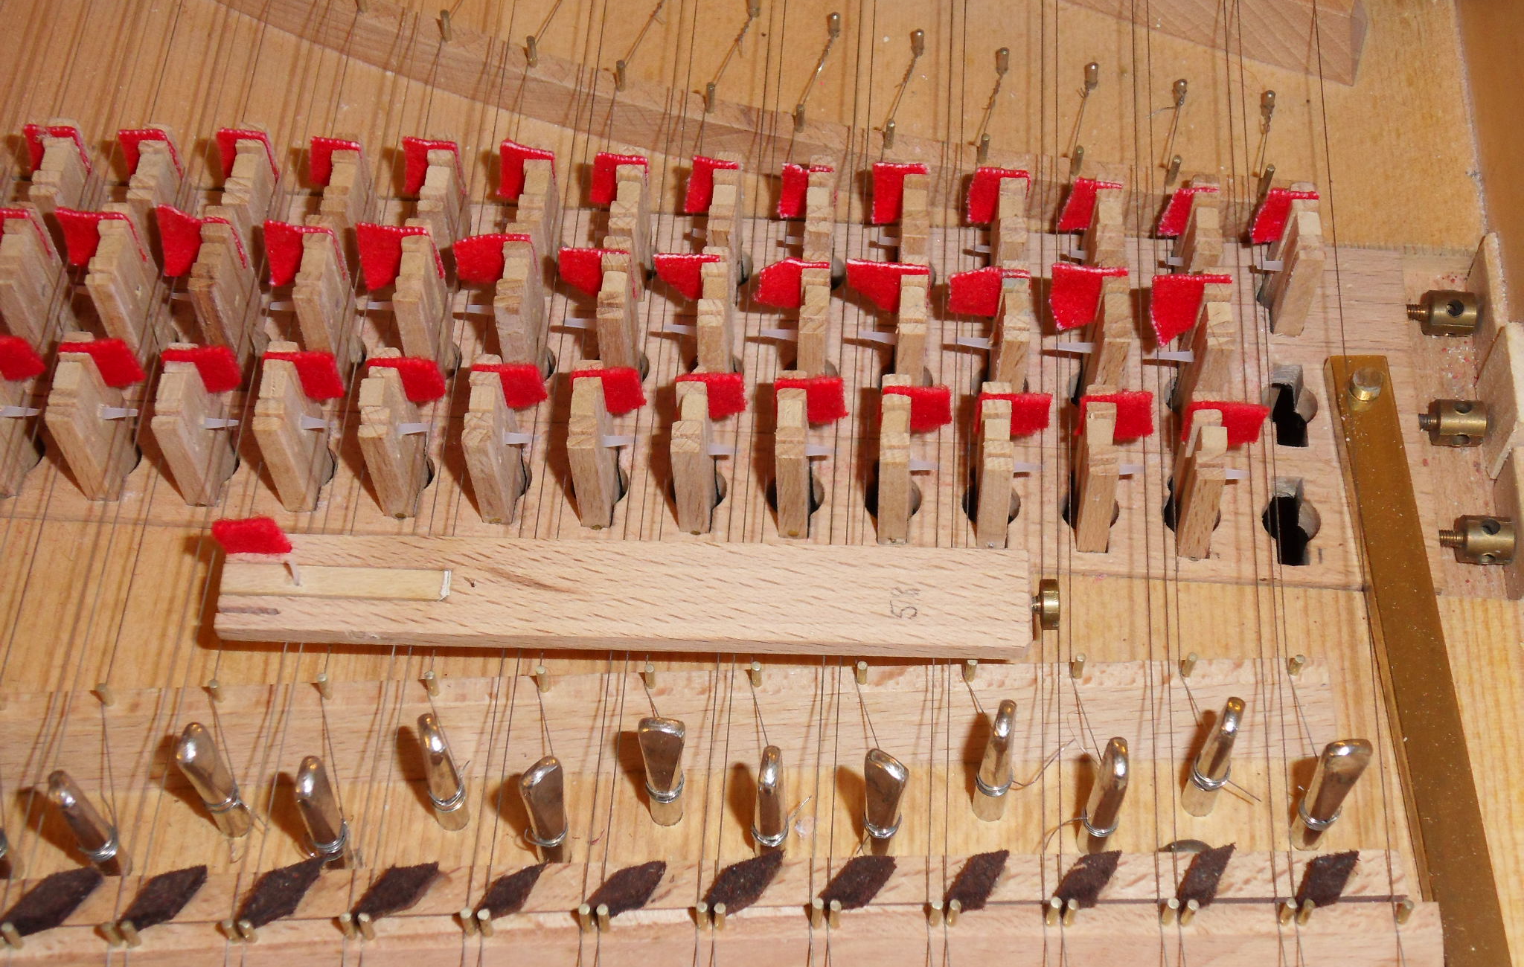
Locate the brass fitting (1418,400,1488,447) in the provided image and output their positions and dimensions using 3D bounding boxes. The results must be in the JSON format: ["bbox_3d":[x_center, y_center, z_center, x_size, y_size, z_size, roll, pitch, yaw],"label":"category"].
[{"bbox_3d":[0.097,-0.009,0.323,0.009,0.006,0.006,3,59,3],"label":"brass fitting"}]

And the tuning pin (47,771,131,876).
[{"bbox_3d":[-0.082,0.043,0.278,0.004,0.026,0.005,-19,61,-10],"label":"tuning pin"}]

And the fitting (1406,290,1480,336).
[{"bbox_3d":[0.099,-0.025,0.333,0.009,0.006,0.006,3,59,3],"label":"fitting"}]

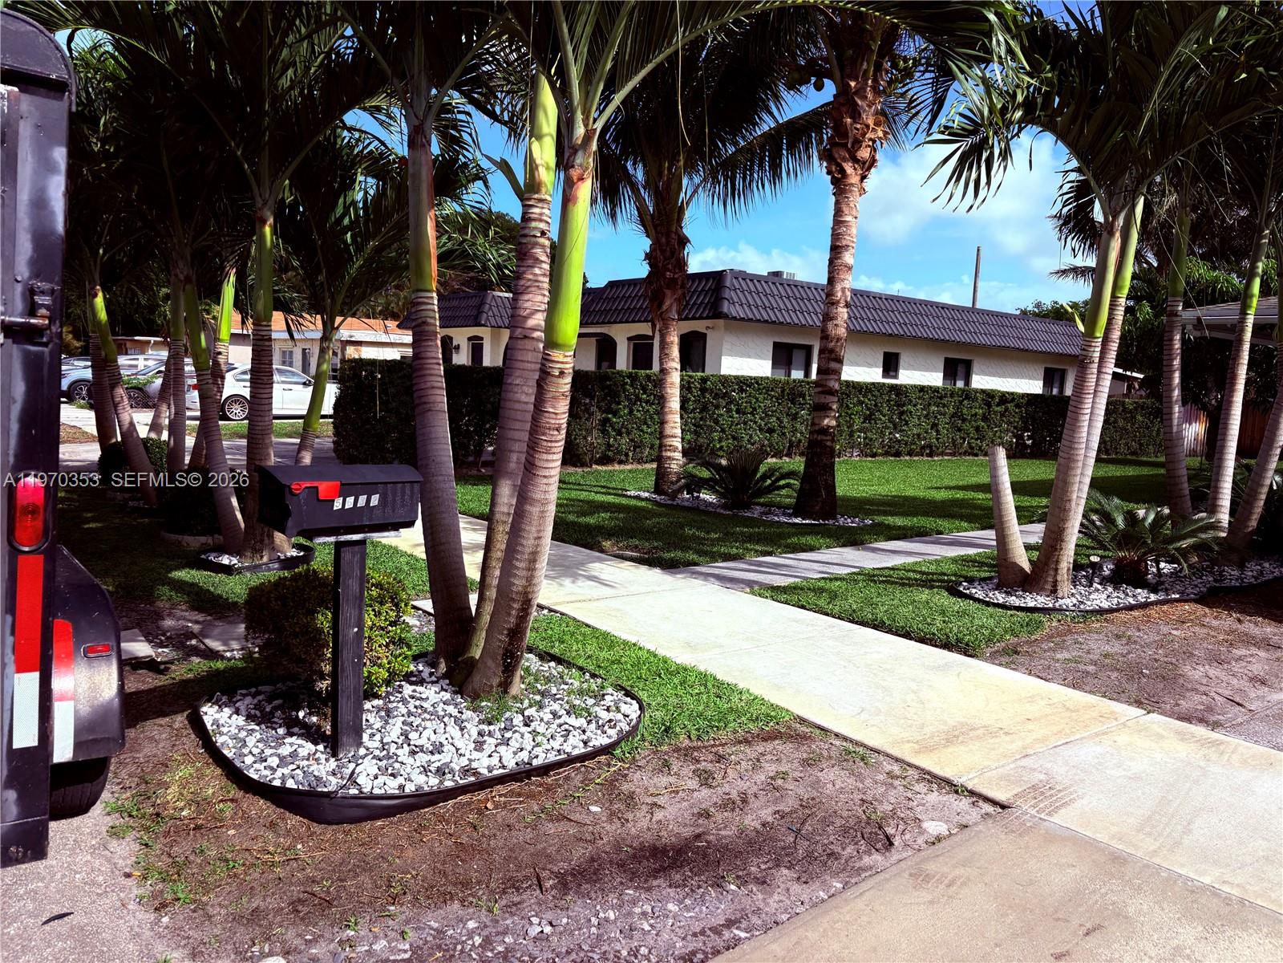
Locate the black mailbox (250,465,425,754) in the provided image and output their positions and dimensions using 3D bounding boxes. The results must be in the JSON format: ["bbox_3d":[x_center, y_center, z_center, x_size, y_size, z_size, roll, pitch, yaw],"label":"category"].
[{"bbox_3d":[-1.151,0.482,3.697,0.540,1.117,0.275,-2,8,-37],"label":"black mailbox"}]

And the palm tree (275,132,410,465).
[{"bbox_3d":[-2.435,-1.051,7.561,1.300,3.200,1.300,-2,8,-37],"label":"palm tree"}]

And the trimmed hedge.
[{"bbox_3d":[5.380,-1.279,20.988,23.920,1.590,1.050,-2,8,-37],"label":"trimmed hedge"}]

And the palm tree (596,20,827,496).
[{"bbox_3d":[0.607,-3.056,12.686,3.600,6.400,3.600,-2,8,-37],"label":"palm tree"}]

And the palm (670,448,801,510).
[{"bbox_3d":[1.183,-0.094,11.757,1.500,0.780,1.500,3,6,0],"label":"palm"}]

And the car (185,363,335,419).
[{"bbox_3d":[-8.912,-2.290,24.238,4.720,1.400,1.830,-2,8,-37],"label":"car"}]

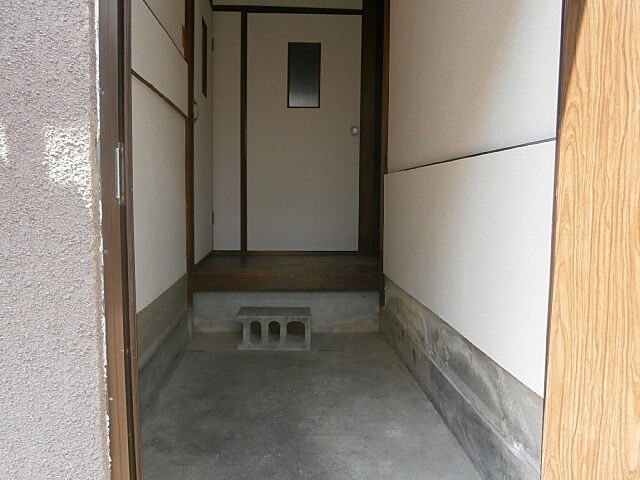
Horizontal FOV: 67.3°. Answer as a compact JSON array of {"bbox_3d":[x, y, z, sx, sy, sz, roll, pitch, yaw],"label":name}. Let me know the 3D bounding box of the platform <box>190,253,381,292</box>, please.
[{"bbox_3d":[-0.218,0.219,3.365,1.140,0.112,0.960,1,5,-2],"label":"platform"}]

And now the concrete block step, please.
[{"bbox_3d":[-0.246,0.490,2.656,0.390,0.190,0.190,1,5,-2],"label":"concrete block step"}]

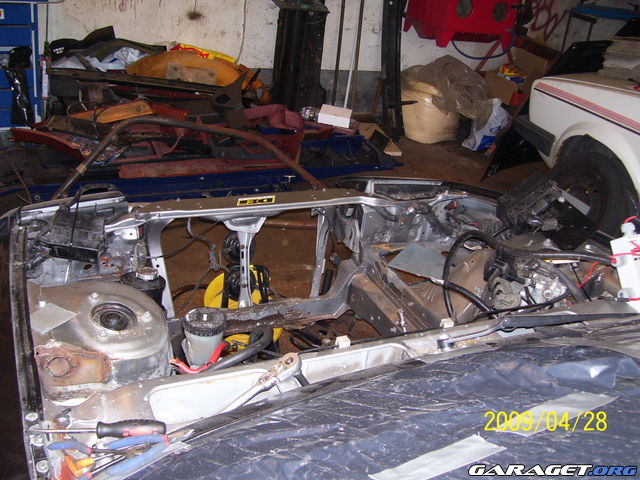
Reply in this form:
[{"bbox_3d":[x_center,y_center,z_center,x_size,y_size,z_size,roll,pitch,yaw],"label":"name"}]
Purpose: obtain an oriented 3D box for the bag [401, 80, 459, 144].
[{"bbox_3d":[0.988,-1.119,5.965,0.470,0.460,0.450,8,23,8],"label":"bag"}]

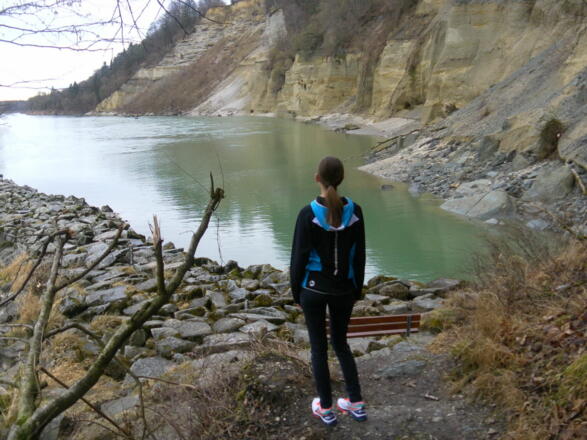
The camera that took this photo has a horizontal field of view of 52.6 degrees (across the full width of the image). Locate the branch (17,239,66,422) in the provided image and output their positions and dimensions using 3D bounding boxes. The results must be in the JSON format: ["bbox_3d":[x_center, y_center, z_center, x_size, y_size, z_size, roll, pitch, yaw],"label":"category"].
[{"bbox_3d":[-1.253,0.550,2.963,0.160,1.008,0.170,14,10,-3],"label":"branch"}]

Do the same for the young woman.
[{"bbox_3d":[0.215,0.452,3.654,0.460,1.670,0.300,-3,11,-17],"label":"young woman"}]

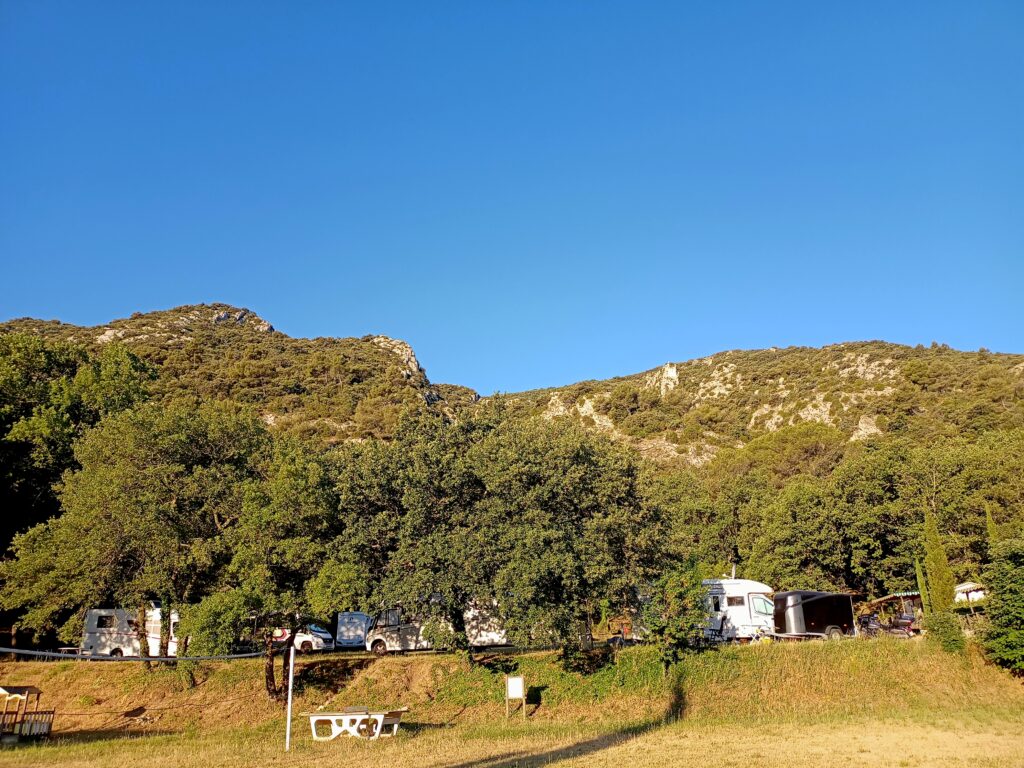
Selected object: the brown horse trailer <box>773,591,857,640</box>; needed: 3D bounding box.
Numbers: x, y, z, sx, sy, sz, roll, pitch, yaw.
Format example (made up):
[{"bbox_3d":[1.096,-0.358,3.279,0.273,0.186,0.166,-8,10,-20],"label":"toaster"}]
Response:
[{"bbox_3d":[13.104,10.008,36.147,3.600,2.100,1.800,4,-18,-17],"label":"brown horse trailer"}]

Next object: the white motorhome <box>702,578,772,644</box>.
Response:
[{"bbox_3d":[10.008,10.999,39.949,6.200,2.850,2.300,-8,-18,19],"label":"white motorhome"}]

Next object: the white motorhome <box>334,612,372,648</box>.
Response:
[{"bbox_3d":[-11.184,19.311,65.066,2.300,2.850,6.800,-5,-16,13],"label":"white motorhome"}]

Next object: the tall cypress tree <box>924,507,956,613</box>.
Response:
[{"bbox_3d":[23.248,10.055,45.353,1.500,6.600,1.500,-2,-17,0],"label":"tall cypress tree"}]

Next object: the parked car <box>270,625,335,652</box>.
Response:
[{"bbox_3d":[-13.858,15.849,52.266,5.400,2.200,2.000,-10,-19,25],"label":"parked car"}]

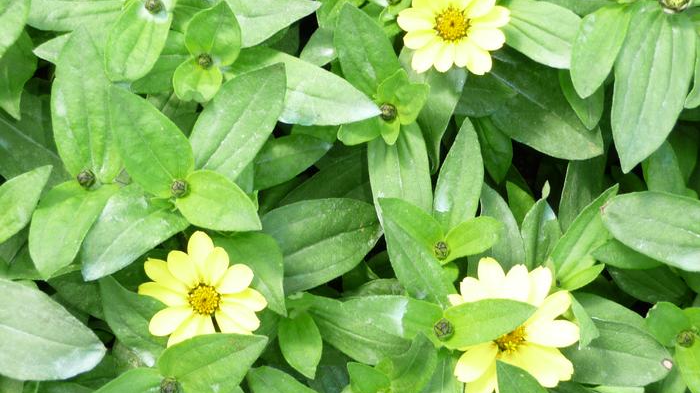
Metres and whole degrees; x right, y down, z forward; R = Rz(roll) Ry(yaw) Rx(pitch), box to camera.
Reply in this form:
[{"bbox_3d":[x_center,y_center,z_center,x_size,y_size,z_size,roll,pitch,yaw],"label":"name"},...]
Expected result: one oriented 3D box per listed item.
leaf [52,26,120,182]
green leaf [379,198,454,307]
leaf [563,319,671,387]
[{"bbox_3d":[-0.115,-0.041,0.640,0.030,0.012,0.081,-7,63,-7],"label":"leaf"},{"bbox_3d":[0.026,0.024,0.607,0.019,0.012,0.055,-28,71,-10],"label":"green leaf"},{"bbox_3d":[0.109,0.067,0.612,0.051,0.012,0.029,11,68,0],"label":"leaf"}]

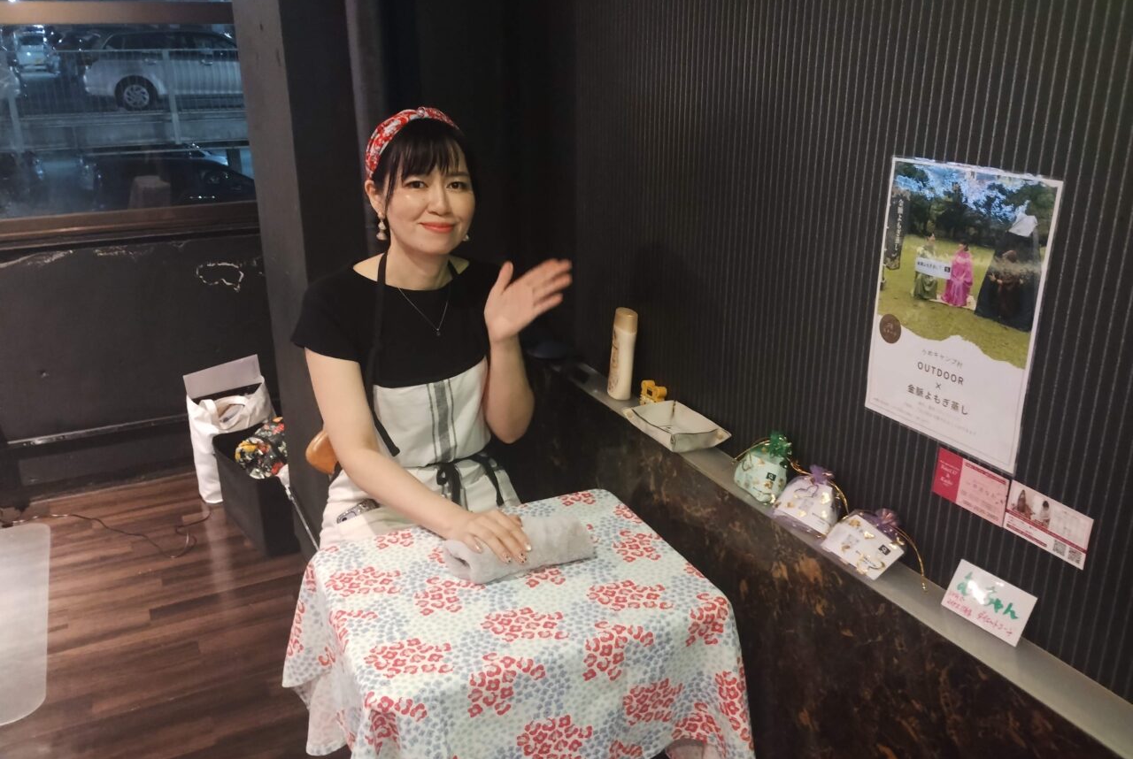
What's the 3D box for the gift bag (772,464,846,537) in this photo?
[{"bbox_3d":[0.317,0.156,1.179,0.040,0.080,0.090,15,7,-40],"label":"gift bag"}]

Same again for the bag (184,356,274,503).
[{"bbox_3d":[-1.076,0.173,2.957,0.265,0.410,0.120,-19,27,-41],"label":"bag"}]

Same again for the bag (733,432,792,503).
[{"bbox_3d":[0.276,0.119,1.264,0.042,0.082,0.080,7,12,-37],"label":"bag"}]

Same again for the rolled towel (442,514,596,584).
[{"bbox_3d":[-0.067,0.234,1.326,0.195,0.054,0.092,-10,22,-24],"label":"rolled towel"}]

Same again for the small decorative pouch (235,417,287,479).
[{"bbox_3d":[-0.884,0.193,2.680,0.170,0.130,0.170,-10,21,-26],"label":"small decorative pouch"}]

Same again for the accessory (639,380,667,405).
[{"bbox_3d":[0.146,0.028,1.558,0.034,0.042,0.040,-10,22,-24],"label":"accessory"}]

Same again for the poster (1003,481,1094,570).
[{"bbox_3d":[0.475,0.143,0.908,0.003,0.055,0.091,-10,22,-24],"label":"poster"}]

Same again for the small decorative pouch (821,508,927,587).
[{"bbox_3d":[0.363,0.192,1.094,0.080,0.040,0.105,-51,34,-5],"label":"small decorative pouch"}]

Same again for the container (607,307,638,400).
[{"bbox_3d":[0.099,-0.047,1.605,0.042,0.155,0.042,3,18,-1],"label":"container"}]

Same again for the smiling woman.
[{"bbox_3d":[-0.172,0.223,1.540,0.440,1.270,0.580,-10,22,-24],"label":"smiling woman"}]

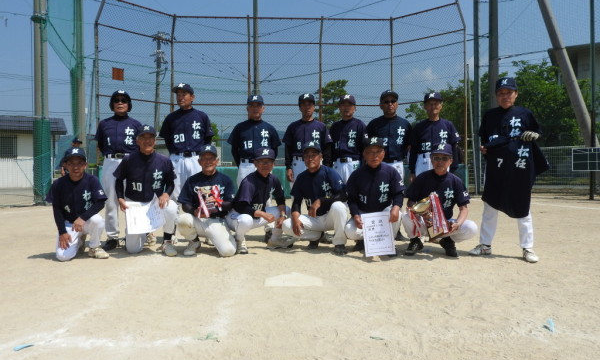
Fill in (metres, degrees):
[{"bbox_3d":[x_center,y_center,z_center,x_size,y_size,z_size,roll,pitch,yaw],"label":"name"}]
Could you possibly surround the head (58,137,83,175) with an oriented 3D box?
[{"bbox_3d":[-2.170,-0.170,4.650,0.220,0.320,0.250,-1,1,-22],"label":"head"}]

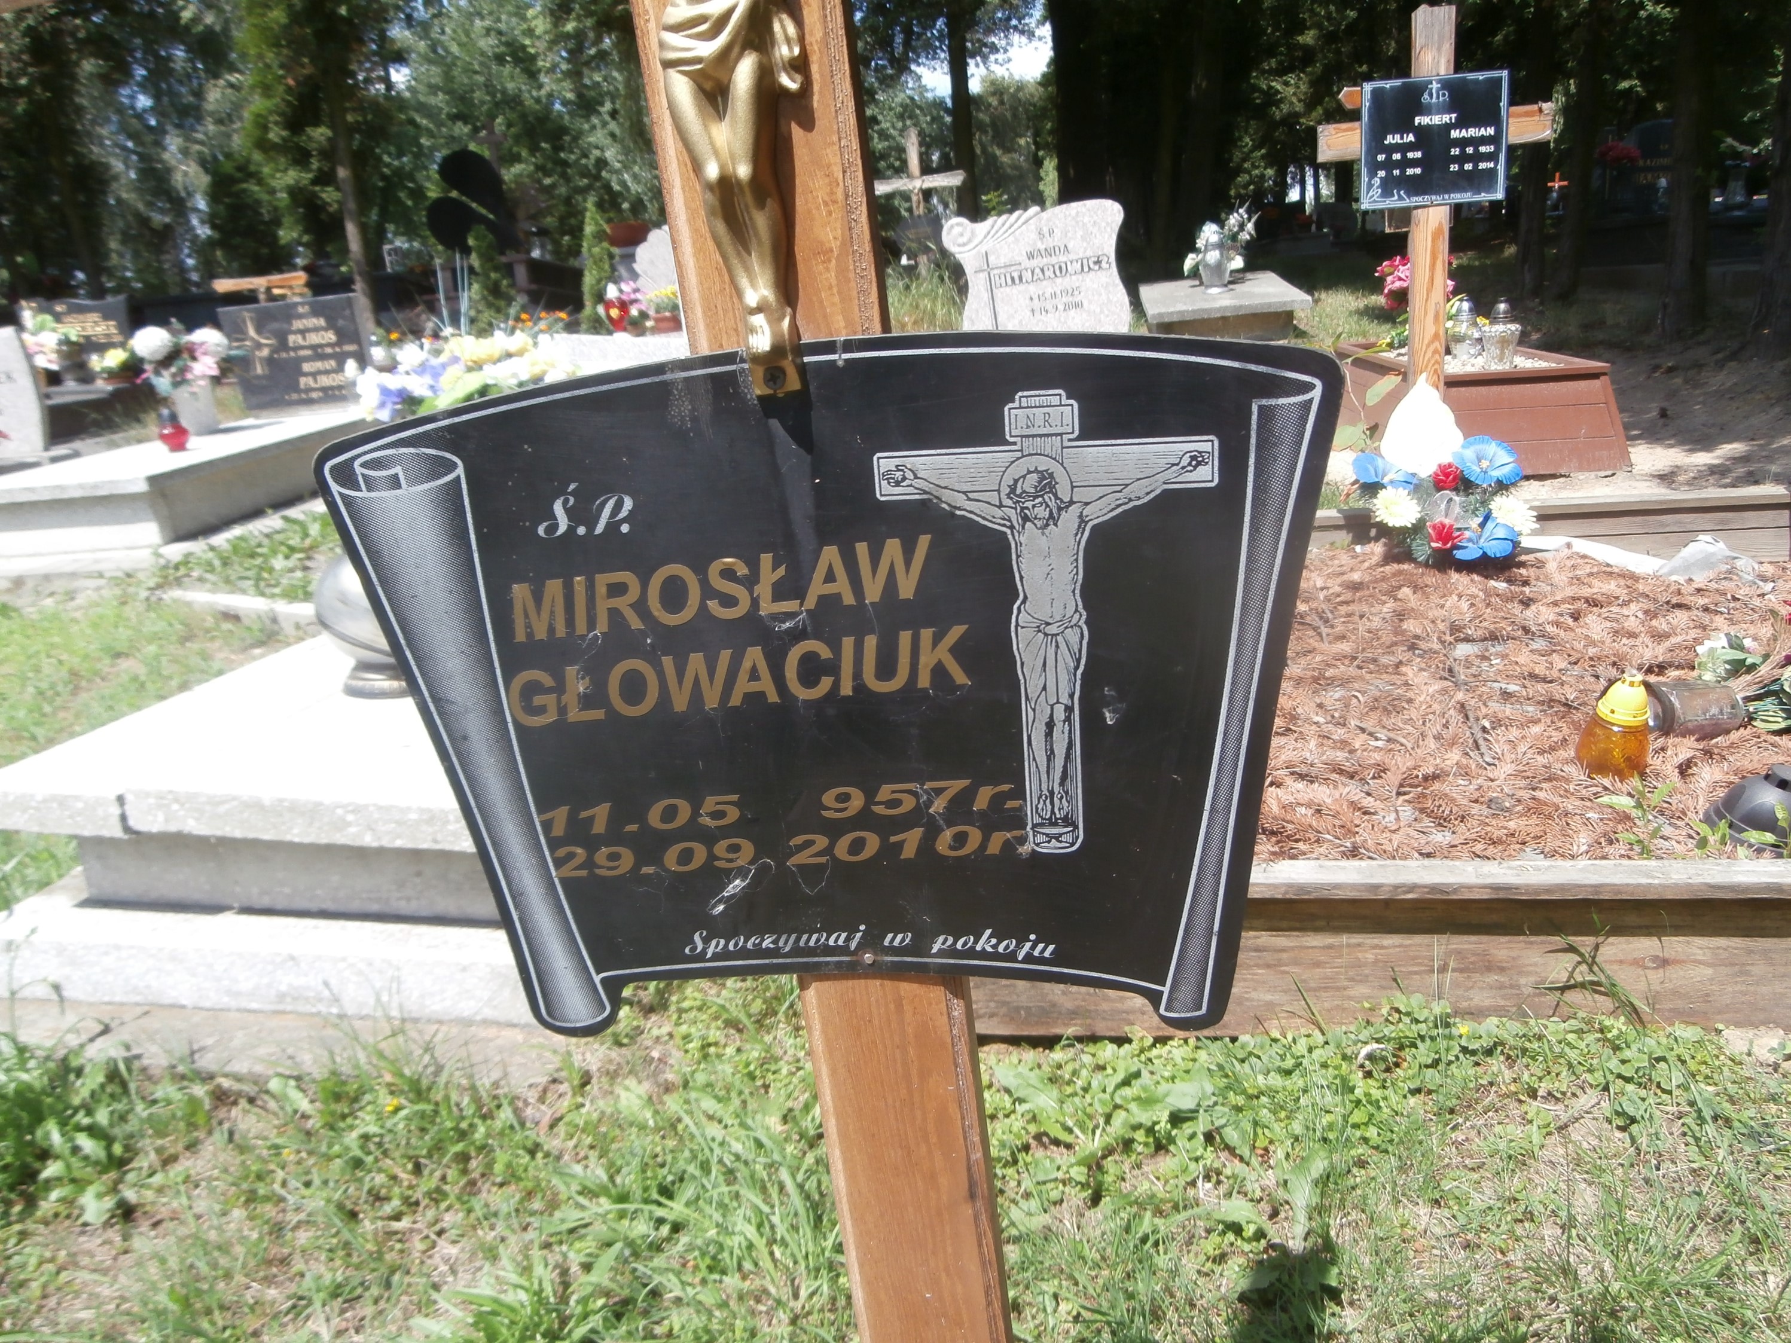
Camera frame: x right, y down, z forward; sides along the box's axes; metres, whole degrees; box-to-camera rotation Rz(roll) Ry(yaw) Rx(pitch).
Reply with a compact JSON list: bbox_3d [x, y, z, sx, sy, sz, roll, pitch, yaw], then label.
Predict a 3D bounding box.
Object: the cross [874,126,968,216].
[{"bbox_3d":[0.186,-2.860,8.300,0.650,1.400,0.100,-5,18,9],"label":"cross"}]

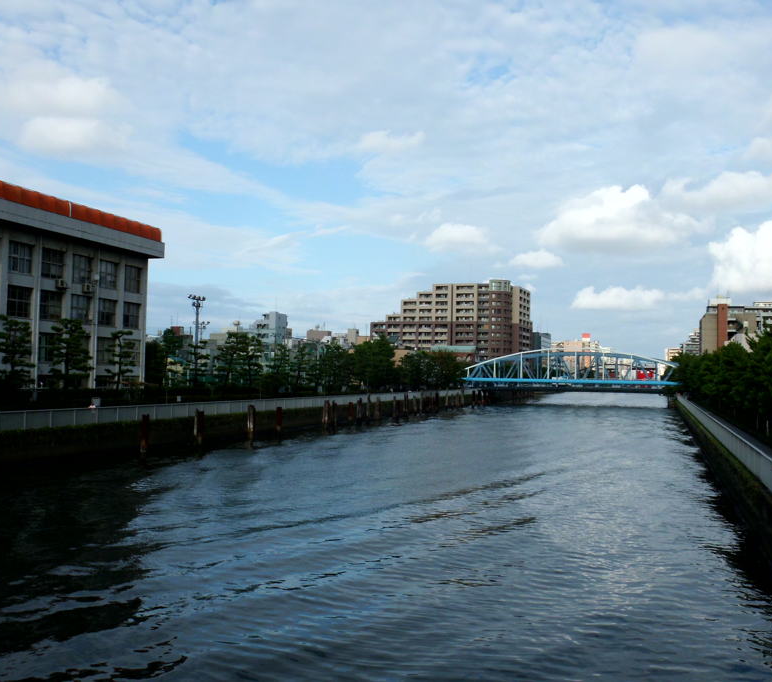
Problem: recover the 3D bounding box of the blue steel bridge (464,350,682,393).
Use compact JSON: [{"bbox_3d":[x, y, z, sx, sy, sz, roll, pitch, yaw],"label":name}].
[{"bbox_3d":[35.909,5.656,151.020,40.700,8.100,9.500,0,-2,19],"label":"blue steel bridge"}]

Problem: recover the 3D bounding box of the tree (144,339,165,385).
[{"bbox_3d":[-25.062,2.593,86.000,3.200,5.700,3.200,2,-2,-16],"label":"tree"}]

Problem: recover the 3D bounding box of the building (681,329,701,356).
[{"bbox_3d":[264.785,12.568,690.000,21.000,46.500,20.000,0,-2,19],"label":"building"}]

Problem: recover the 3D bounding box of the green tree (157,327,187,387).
[{"bbox_3d":[-17.783,1.658,66.000,2.600,5.700,2.600,2,-2,-15],"label":"green tree"}]

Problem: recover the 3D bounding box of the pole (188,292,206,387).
[{"bbox_3d":[-20.148,0.534,85.000,0.900,11.000,2.900,0,-2,19],"label":"pole"}]

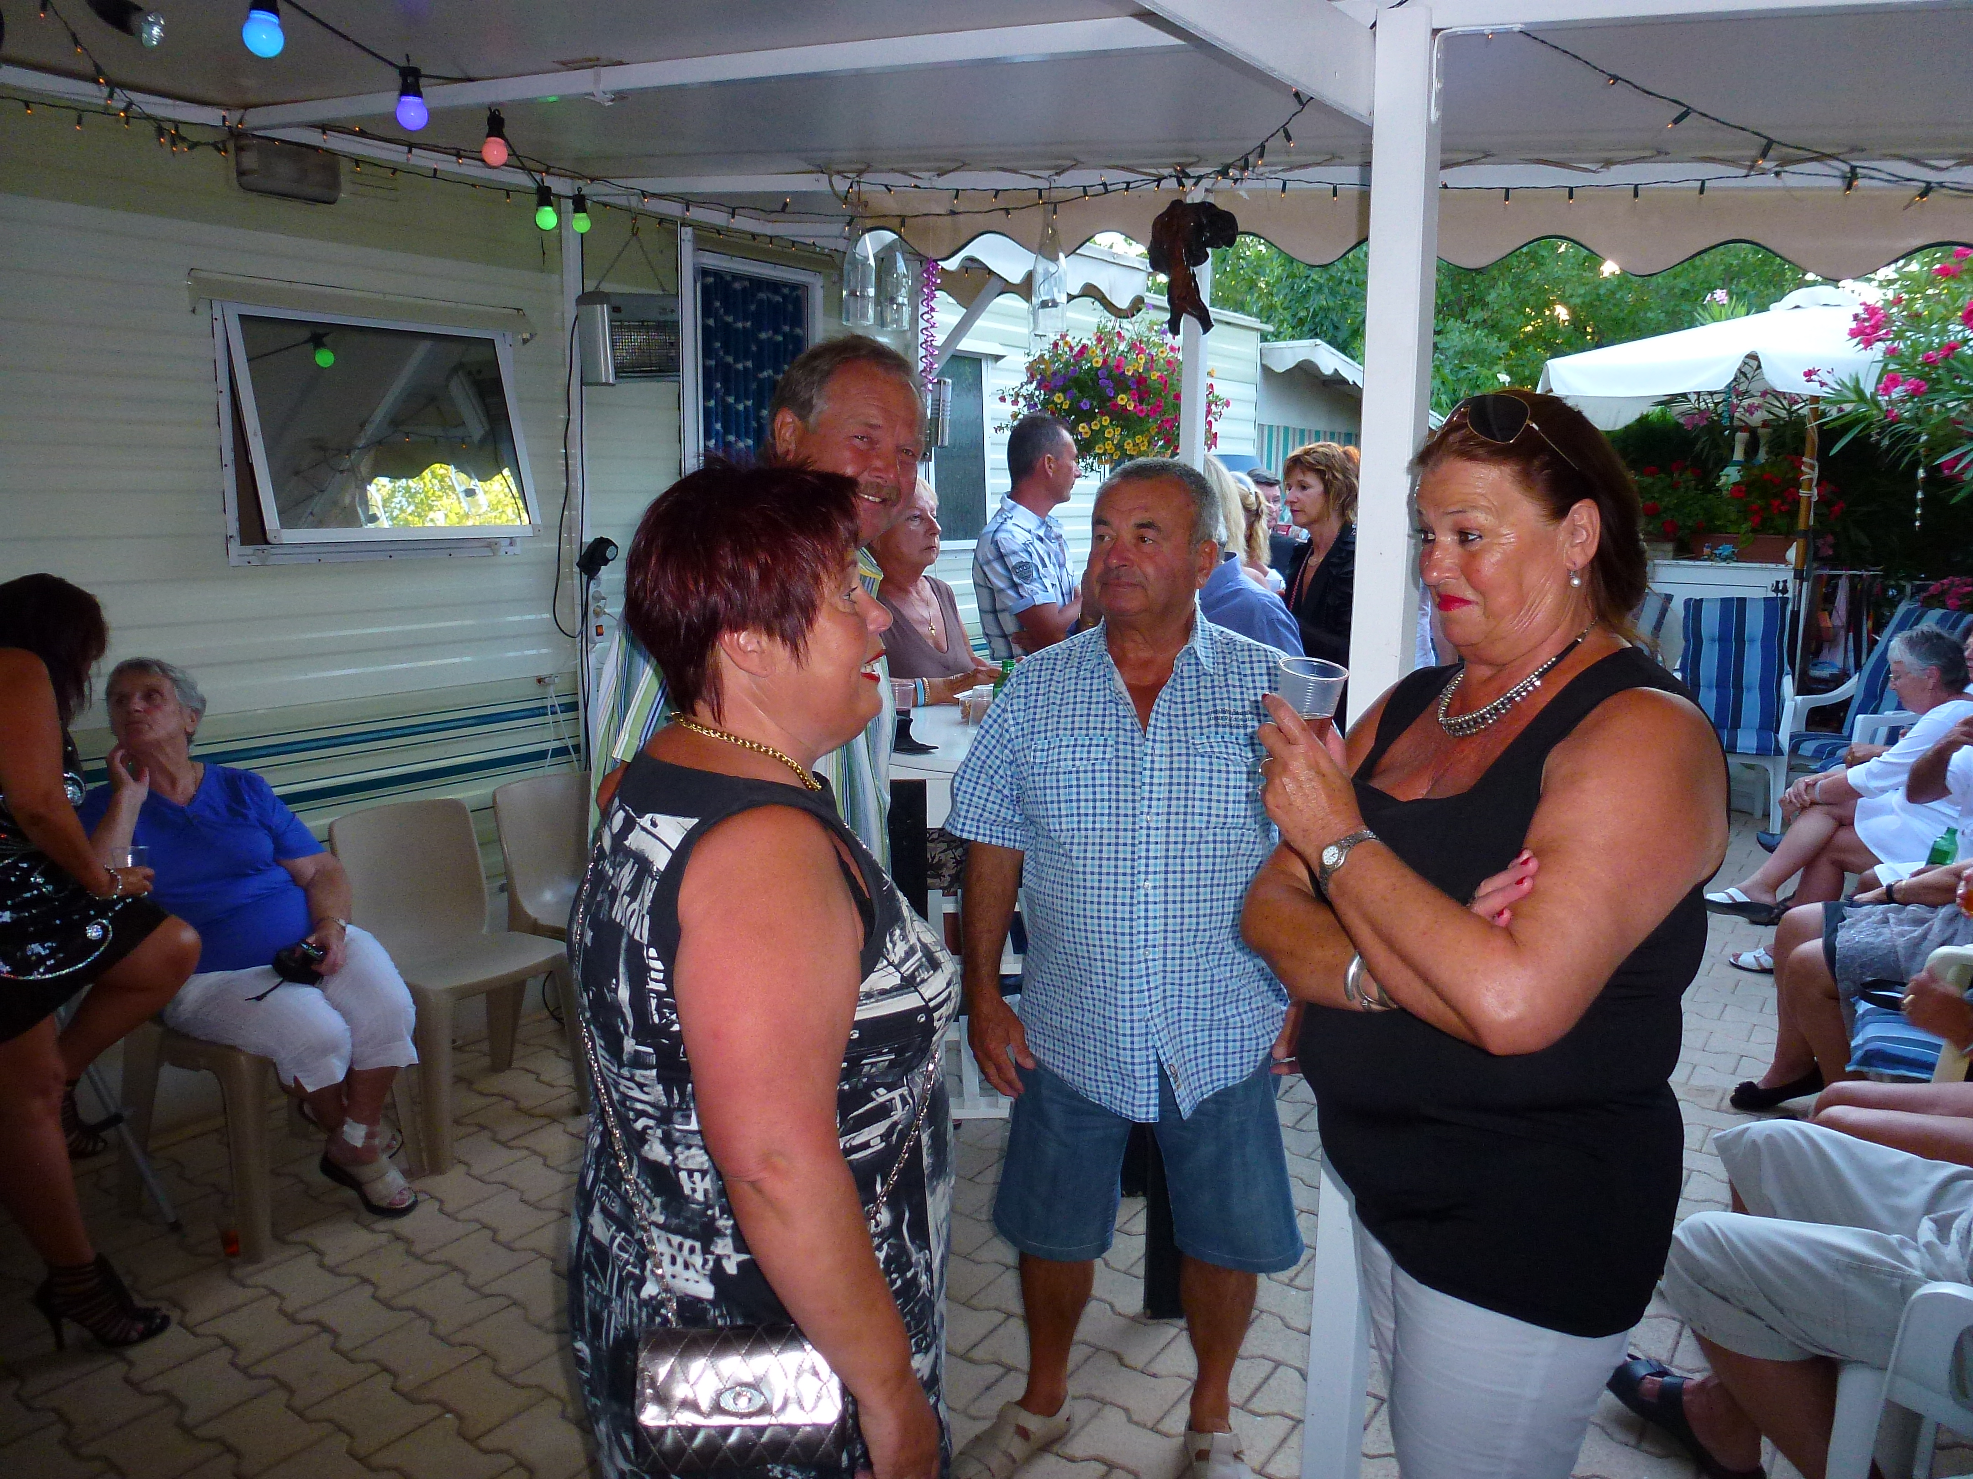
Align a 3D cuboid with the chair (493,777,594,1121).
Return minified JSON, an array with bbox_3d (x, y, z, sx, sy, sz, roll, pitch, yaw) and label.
[{"bbox_3d":[-1.066,0.526,3.800,0.520,0.800,0.480,7,12,35],"label":"chair"}]

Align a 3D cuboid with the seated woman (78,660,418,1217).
[{"bbox_3d":[-1.567,0.439,2.970,0.600,1.250,0.580,6,11,29],"label":"seated woman"}]

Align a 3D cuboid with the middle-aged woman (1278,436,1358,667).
[{"bbox_3d":[1.069,-0.070,4.399,0.360,1.730,0.500,-7,12,-36],"label":"middle-aged woman"}]

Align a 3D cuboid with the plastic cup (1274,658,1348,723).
[{"bbox_3d":[0.333,-0.034,1.420,0.073,0.085,0.073,7,21,-3],"label":"plastic cup"}]

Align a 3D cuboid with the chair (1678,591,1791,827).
[{"bbox_3d":[3.603,-0.150,6.731,0.580,1.100,0.660,4,10,18],"label":"chair"}]

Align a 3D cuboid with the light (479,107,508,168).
[{"bbox_3d":[-1.009,-1.232,2.800,0.053,0.122,0.053,7,12,35],"label":"light"}]

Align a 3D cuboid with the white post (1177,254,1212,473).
[{"bbox_3d":[0.664,-0.420,4.525,0.060,2.440,0.060,7,12,35],"label":"white post"}]

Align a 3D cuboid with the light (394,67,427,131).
[{"bbox_3d":[-0.934,-1.039,2.220,0.053,0.108,0.053,7,12,35],"label":"light"}]

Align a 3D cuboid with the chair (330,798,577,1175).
[{"bbox_3d":[-1.334,0.589,3.432,0.520,0.800,0.480,7,12,35],"label":"chair"}]

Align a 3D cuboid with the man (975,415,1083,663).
[{"bbox_3d":[0.118,-0.034,4.055,0.400,1.800,0.520,2,10,8],"label":"man"}]

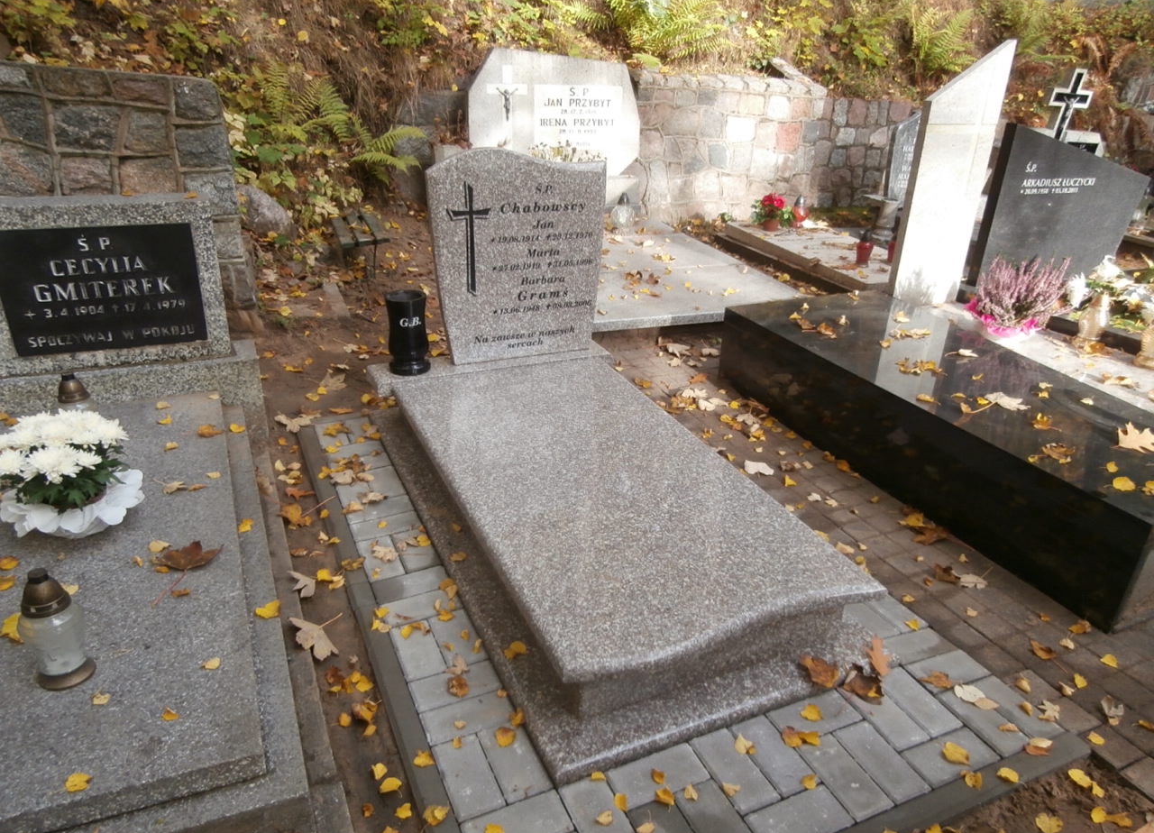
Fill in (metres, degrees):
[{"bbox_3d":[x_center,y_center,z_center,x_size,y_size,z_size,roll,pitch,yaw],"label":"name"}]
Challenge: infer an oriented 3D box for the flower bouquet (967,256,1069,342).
[{"bbox_3d":[1.789,-0.490,3.221,0.380,0.290,0.340,18,29,29],"label":"flower bouquet"}]

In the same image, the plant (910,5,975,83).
[{"bbox_3d":[3.418,-3.486,7.500,0.570,0.680,0.520,15,28,24],"label":"plant"}]

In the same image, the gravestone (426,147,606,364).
[{"bbox_3d":[-0.216,-0.578,2.902,0.660,0.755,0.070,-9,28,-23],"label":"gravestone"}]

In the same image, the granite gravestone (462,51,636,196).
[{"bbox_3d":[-0.141,-2.043,5.464,1.230,0.850,0.110,-7,27,-18],"label":"granite gravestone"}]

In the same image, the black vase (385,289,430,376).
[{"bbox_3d":[-0.599,-0.299,2.846,0.145,0.270,0.145,-9,28,-23],"label":"black vase"}]

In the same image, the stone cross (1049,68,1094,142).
[{"bbox_3d":[4.237,-2.647,6.900,0.300,0.630,0.075,18,30,30],"label":"stone cross"}]

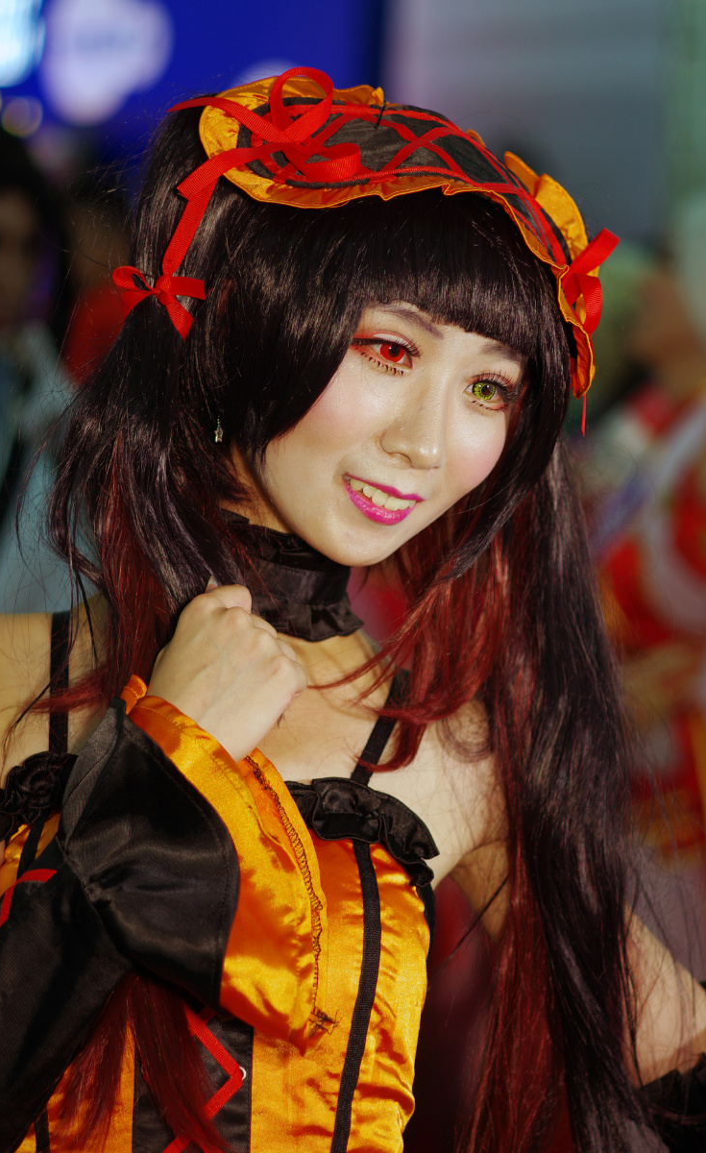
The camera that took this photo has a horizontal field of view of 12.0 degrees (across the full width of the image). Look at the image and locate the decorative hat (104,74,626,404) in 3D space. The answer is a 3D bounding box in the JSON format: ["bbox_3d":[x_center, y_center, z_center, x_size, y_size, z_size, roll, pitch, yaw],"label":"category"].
[{"bbox_3d":[0.011,-0.164,1.800,0.262,0.163,0.145,22,-4,-26],"label":"decorative hat"}]

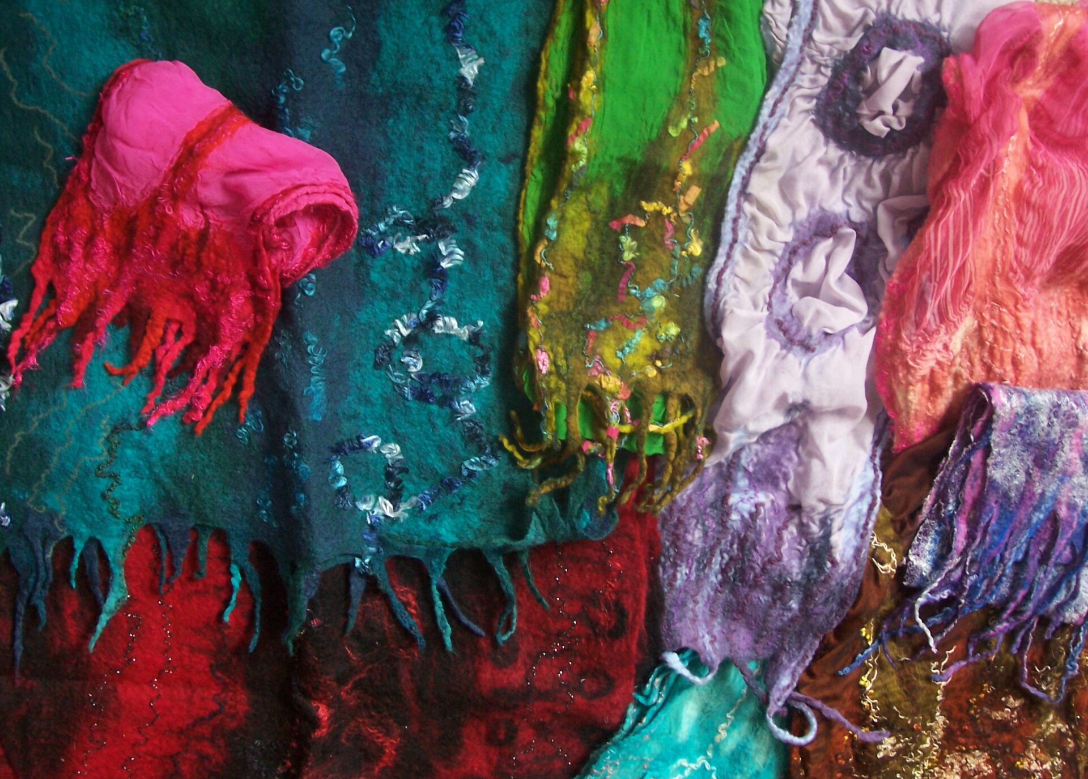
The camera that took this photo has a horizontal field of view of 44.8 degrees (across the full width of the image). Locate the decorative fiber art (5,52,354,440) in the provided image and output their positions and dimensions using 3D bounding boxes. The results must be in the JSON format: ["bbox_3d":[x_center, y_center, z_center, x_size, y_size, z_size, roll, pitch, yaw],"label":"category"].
[{"bbox_3d":[-0.358,-0.138,1.315,0.265,0.090,0.335,22,76,6],"label":"decorative fiber art"}]

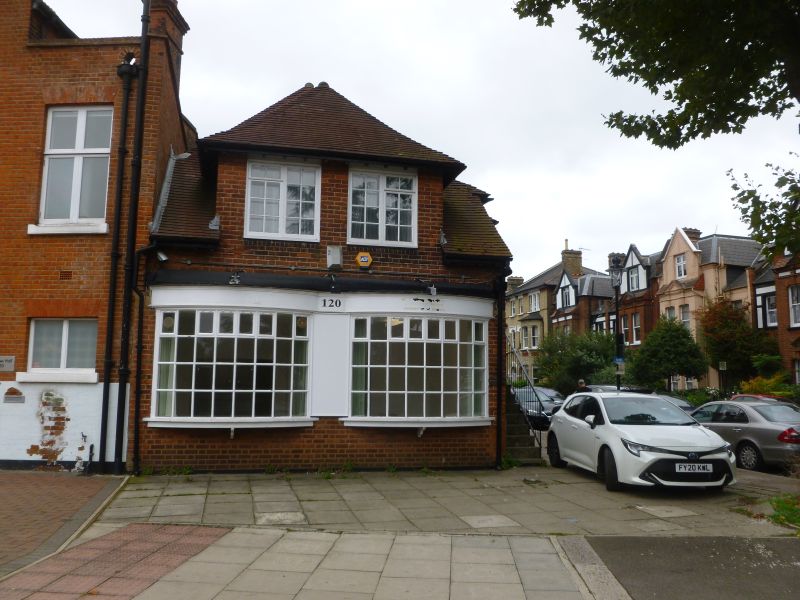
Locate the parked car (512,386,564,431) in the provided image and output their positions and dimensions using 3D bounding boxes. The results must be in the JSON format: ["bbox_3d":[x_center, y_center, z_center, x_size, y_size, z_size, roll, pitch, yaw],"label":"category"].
[{"bbox_3d":[4.310,3.724,22.087,1.790,1.450,4.300,2,-7,-11],"label":"parked car"}]

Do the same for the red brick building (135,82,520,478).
[{"bbox_3d":[-1.733,-0.607,14.729,6.600,7.950,7.200,2,-7,-11],"label":"red brick building"}]

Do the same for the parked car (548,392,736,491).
[{"bbox_3d":[3.950,2.326,11.086,1.800,1.440,4.370,2,-7,-6],"label":"parked car"}]

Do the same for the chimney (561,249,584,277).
[{"bbox_3d":[16.432,-3.593,62.000,1.800,2.700,1.100,2,-7,-7],"label":"chimney"}]

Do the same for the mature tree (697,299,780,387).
[{"bbox_3d":[16.141,2.879,30.857,3.900,5.940,3.700,2,-7,-7],"label":"mature tree"}]

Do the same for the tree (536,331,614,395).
[{"bbox_3d":[12.565,4.925,46.330,5.400,5.500,5.000,2,-7,-7],"label":"tree"}]

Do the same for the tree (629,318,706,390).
[{"bbox_3d":[14.602,3.686,35.322,4.100,5.370,4.000,2,-7,-7],"label":"tree"}]

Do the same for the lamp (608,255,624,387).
[{"bbox_3d":[6.061,1.380,18.117,0.420,5.280,0.420,2,-7,-7],"label":"lamp"}]

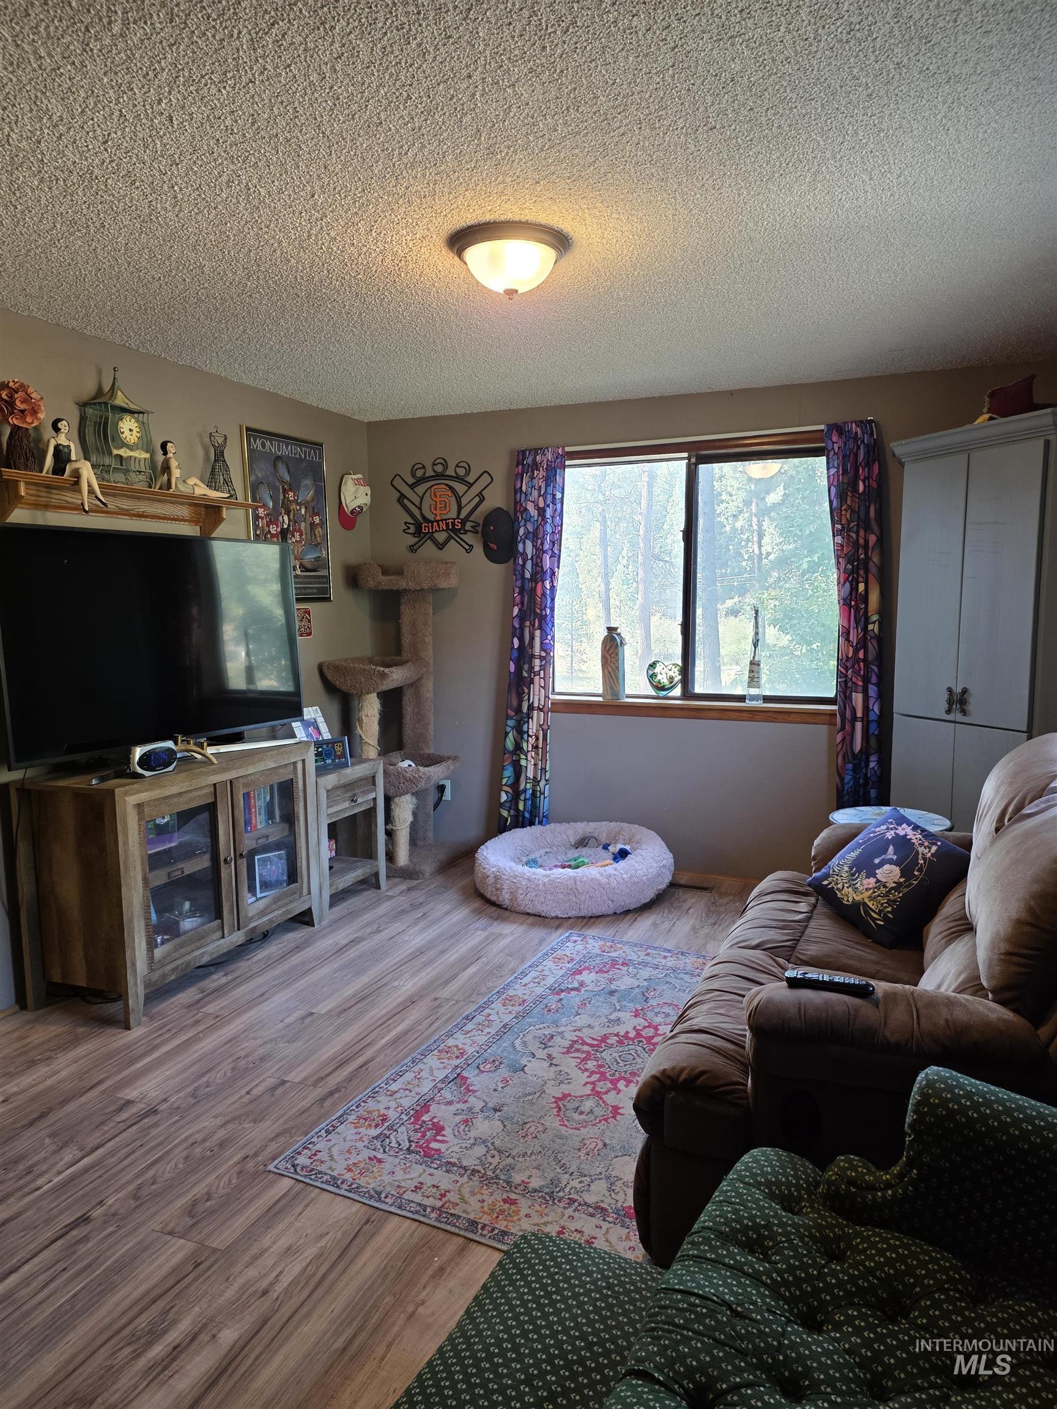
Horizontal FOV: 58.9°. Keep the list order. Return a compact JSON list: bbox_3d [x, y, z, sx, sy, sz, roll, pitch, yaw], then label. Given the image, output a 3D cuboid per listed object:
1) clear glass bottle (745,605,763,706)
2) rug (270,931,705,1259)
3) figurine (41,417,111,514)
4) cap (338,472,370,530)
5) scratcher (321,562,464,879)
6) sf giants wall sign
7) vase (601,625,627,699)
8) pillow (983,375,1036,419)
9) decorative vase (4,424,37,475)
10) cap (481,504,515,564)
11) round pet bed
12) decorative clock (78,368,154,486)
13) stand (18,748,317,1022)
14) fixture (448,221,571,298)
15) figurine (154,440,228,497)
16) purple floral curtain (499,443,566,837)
[{"bbox_3d":[1.061,-0.232,4.383,0.080,0.461,0.080,2,7,23],"label":"clear glass bottle"},{"bbox_3d":[0.303,1.085,2.890,1.196,0.010,1.848,3,7,26],"label":"rug"},{"bbox_3d":[-1.530,-0.804,3.158,0.183,0.314,0.116,2,7,22],"label":"figurine"},{"bbox_3d":[-0.914,-1.062,4.921,0.126,0.275,0.169,2,7,22],"label":"cap"},{"bbox_3d":[-0.656,0.070,4.865,0.722,1.585,0.637,2,7,22],"label":"scratcher"},{"bbox_3d":[-0.462,-1.059,4.988,0.605,0.498,0.024,2,7,22],"label":"sf giants wall sign"},{"bbox_3d":[0.431,-0.210,4.759,0.101,0.371,0.092,2,7,22],"label":"vase"},{"bbox_3d":[1.768,-1.100,3.447,0.097,0.194,0.241,-3,7,-21],"label":"pillow"},{"bbox_3d":[-1.667,-0.836,3.076,0.099,0.159,0.099,2,7,22],"label":"decorative vase"},{"bbox_3d":[-0.153,-0.871,4.822,0.177,0.276,0.120,2,7,22],"label":"cap"},{"bbox_3d":[0.220,0.777,4.509,0.948,0.251,0.948,0,7,0],"label":"round pet bed"},{"bbox_3d":[-1.503,-1.010,3.435,0.159,0.436,0.198,2,7,22],"label":"decorative clock"},{"bbox_3d":[-1.314,0.609,3.612,0.439,0.809,1.078,2,7,22],"label":"stand"},{"bbox_3d":[-0.050,-1.174,2.531,0.333,0.144,0.333,0,7,0],"label":"fixture"},{"bbox_3d":[-1.345,-0.935,3.776,0.110,0.205,0.396,2,7,22],"label":"figurine"},{"bbox_3d":[0.014,-0.252,4.829,0.352,2.099,0.106,2,7,22],"label":"purple floral curtain"}]

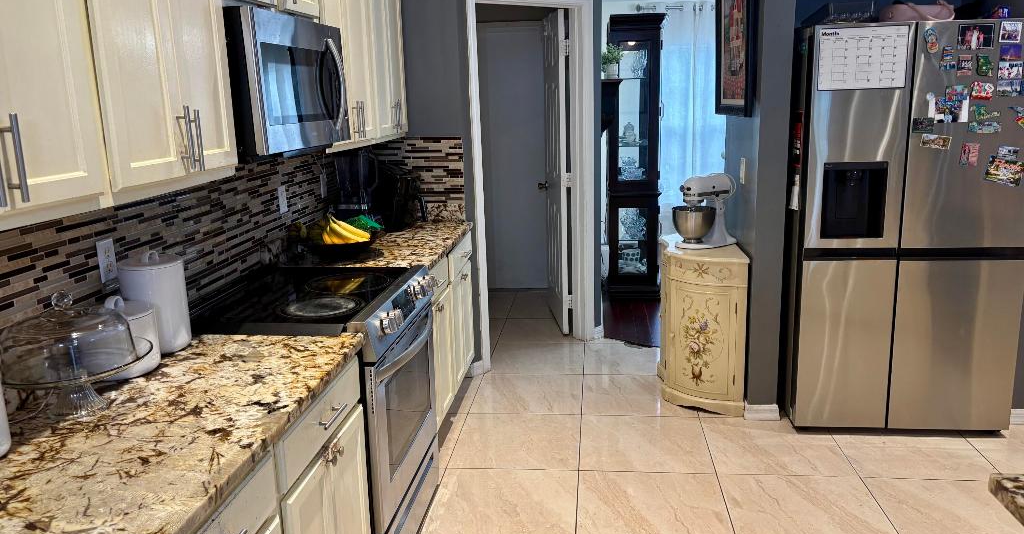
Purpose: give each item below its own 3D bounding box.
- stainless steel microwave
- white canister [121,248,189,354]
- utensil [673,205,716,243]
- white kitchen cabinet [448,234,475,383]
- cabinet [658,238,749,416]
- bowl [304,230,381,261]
[{"bbox_3d":[-0.814,-0.584,2.481,0.400,0.405,0.750,0,13,6],"label":"stainless steel microwave"},{"bbox_3d":[-0.974,0.088,2.105,0.160,0.263,0.160,0,13,6],"label":"white canister"},{"bbox_3d":[0.914,-0.209,3.866,0.218,0.167,0.218,0,13,6],"label":"utensil"},{"bbox_3d":[-0.541,0.261,3.915,0.605,0.845,0.610,0,13,6],"label":"white kitchen cabinet"},{"bbox_3d":[0.967,0.265,4.011,0.380,0.775,0.760,0,13,6],"label":"cabinet"},{"bbox_3d":[-0.706,-0.082,3.220,0.300,0.082,0.300,-2,13,0],"label":"bowl"}]

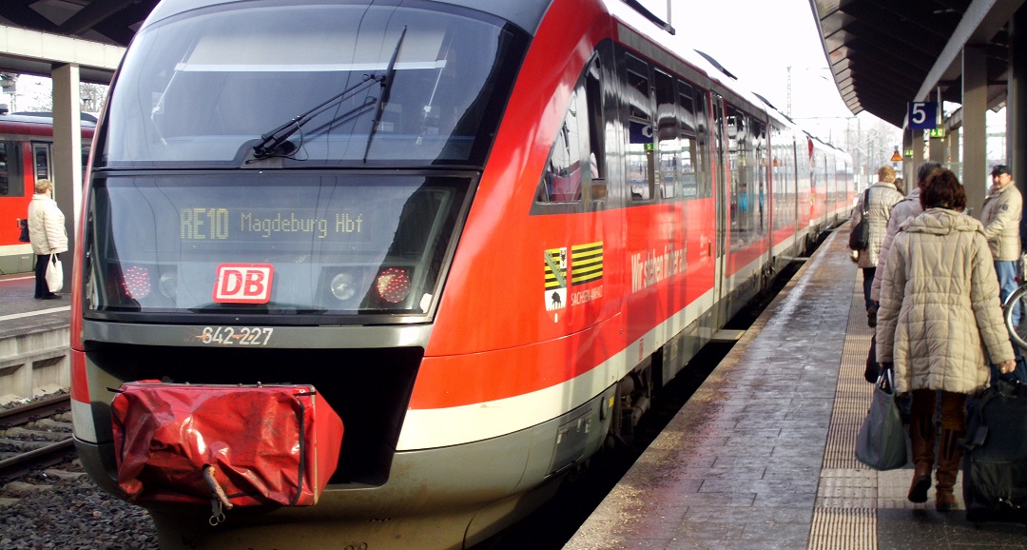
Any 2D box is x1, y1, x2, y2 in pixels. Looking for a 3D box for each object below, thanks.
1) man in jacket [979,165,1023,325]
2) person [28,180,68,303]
[{"bbox_3d":[5.277,-0.313,20.200,0.470,1.766,0.550,-2,3,-30],"label":"man in jacket"},{"bbox_3d":[-6.325,-0.481,25.400,0.500,1.633,0.550,-2,3,-28],"label":"person"}]

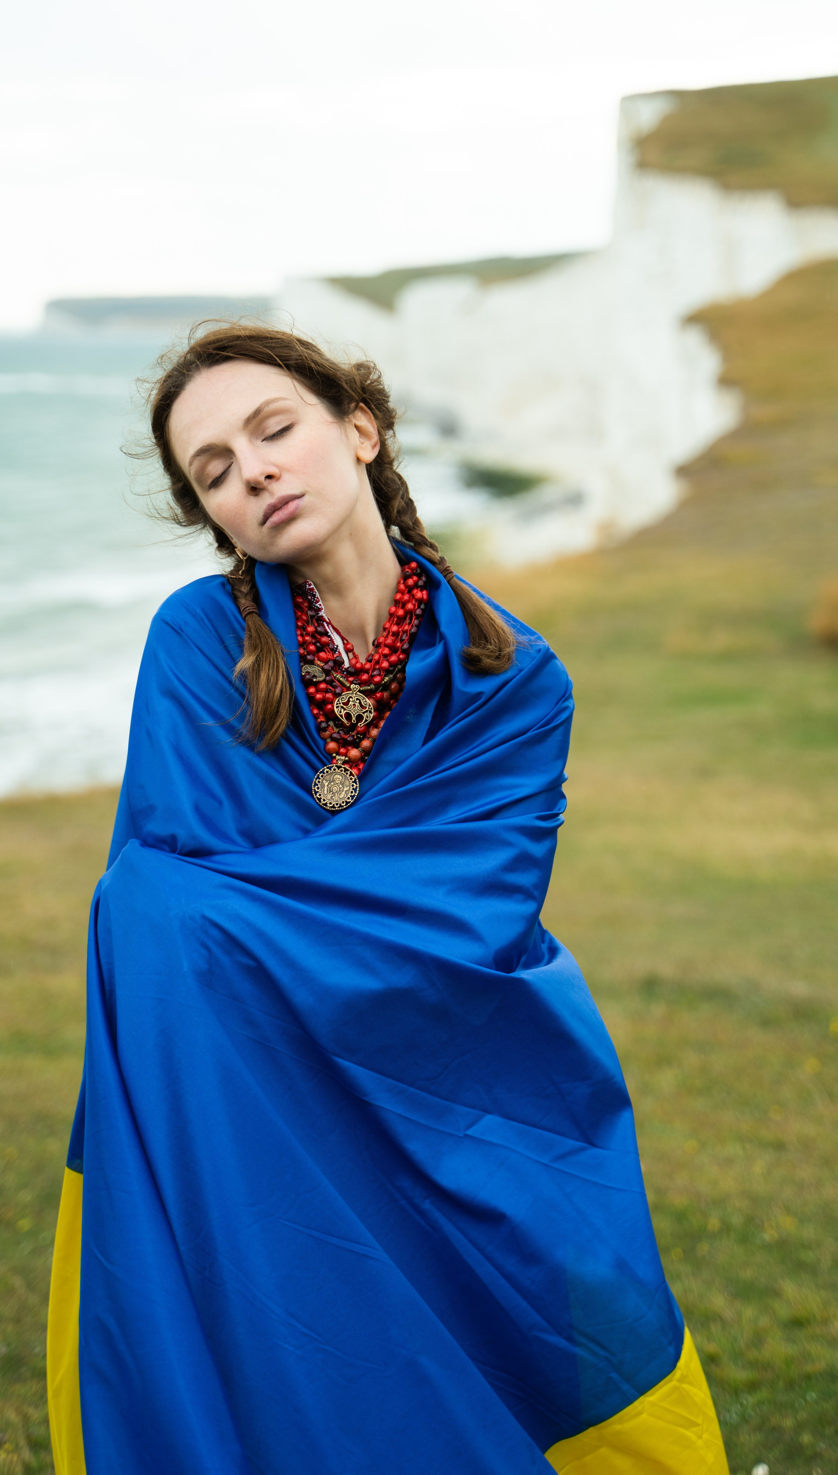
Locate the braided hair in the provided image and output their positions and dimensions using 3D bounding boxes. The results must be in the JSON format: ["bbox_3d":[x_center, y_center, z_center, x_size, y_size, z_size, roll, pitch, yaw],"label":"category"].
[{"bbox_3d":[-0.077,-0.178,1.970,0.305,0.365,0.220,3,11,18],"label":"braided hair"}]

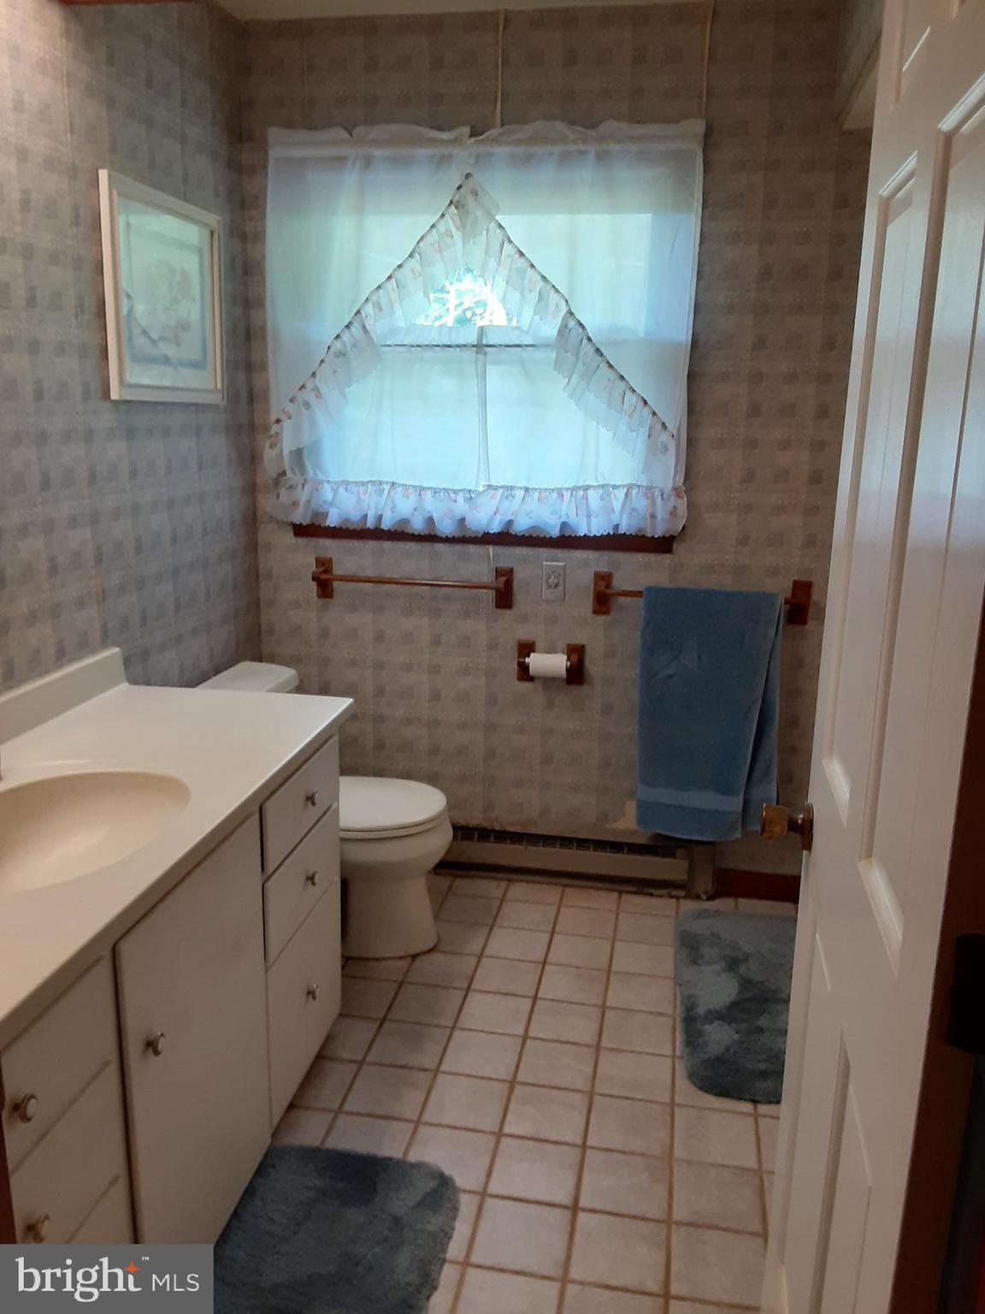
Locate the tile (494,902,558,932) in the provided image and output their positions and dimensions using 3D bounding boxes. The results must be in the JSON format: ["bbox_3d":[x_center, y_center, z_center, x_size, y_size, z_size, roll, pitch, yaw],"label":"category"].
[{"bbox_3d":[0.100,0.739,2.899,0.156,0.010,0.156,3,13,10],"label":"tile"}]

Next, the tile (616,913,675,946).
[{"bbox_3d":[0.439,0.783,2.935,0.162,0.010,0.162,4,13,10],"label":"tile"}]

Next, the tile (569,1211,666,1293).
[{"bbox_3d":[0.215,1.013,1.740,0.156,0.010,0.156,3,13,10],"label":"tile"}]

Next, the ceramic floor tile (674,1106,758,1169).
[{"bbox_3d":[0.452,0.978,2.086,0.162,0.010,0.162,4,13,10],"label":"ceramic floor tile"}]

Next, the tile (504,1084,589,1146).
[{"bbox_3d":[0.113,0.939,2.101,0.158,0.010,0.158,3,13,10],"label":"tile"}]

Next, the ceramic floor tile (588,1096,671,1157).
[{"bbox_3d":[0.277,0.948,2.072,0.158,0.010,0.158,3,13,10],"label":"ceramic floor tile"}]

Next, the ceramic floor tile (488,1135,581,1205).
[{"bbox_3d":[0.082,0.967,1.926,0.156,0.010,0.156,3,13,10],"label":"ceramic floor tile"}]

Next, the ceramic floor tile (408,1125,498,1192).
[{"bbox_3d":[-0.084,1.000,2.043,0.163,0.010,0.157,4,14,10],"label":"ceramic floor tile"}]

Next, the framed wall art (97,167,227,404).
[{"bbox_3d":[-0.793,-0.875,2.529,0.021,0.478,0.562,3,13,10],"label":"framed wall art"}]

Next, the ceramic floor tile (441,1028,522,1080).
[{"bbox_3d":[-0.022,0.921,2.361,0.163,0.010,0.157,4,14,10],"label":"ceramic floor tile"}]

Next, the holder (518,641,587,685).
[{"bbox_3d":[0.166,0.029,3.054,0.205,0.125,0.090,4,13,10],"label":"holder"}]

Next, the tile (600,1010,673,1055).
[{"bbox_3d":[0.338,0.875,2.392,0.158,0.010,0.158,3,13,10],"label":"tile"}]

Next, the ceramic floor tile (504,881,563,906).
[{"bbox_3d":[0.131,0.710,3.086,0.158,0.010,0.150,3,13,10],"label":"ceramic floor tile"}]

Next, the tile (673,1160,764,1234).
[{"bbox_3d":[0.411,0.994,1.882,0.158,0.010,0.158,3,13,10],"label":"tile"}]

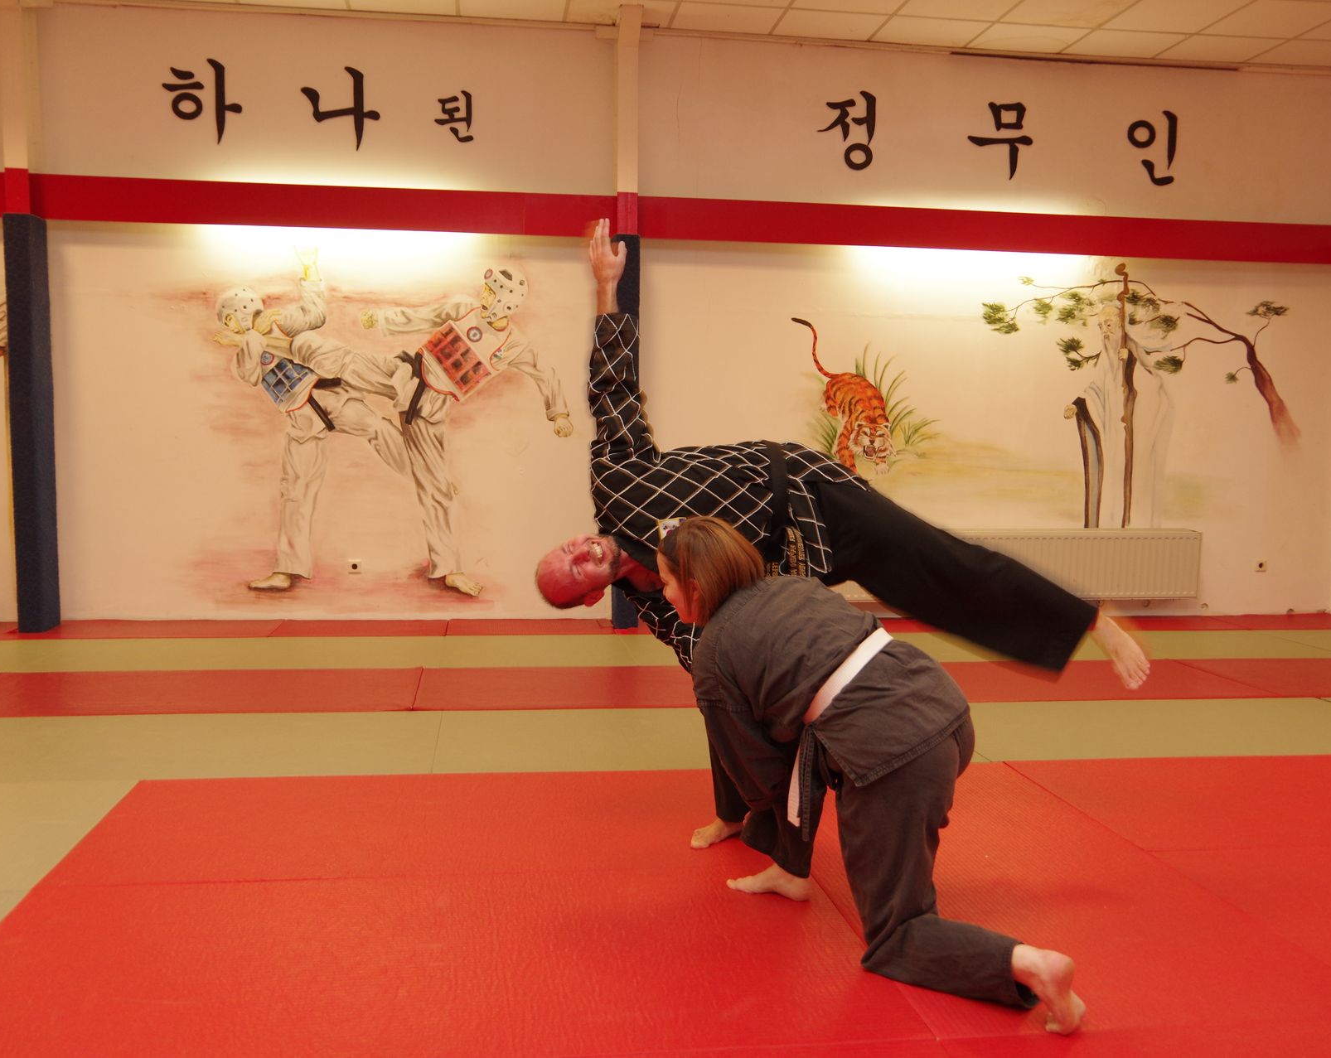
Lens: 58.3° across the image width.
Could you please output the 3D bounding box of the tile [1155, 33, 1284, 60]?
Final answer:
[{"bbox_3d":[3.592,-3.112,7.715,0.635,0.020,0.460,0,4,-8],"label":"tile"}]

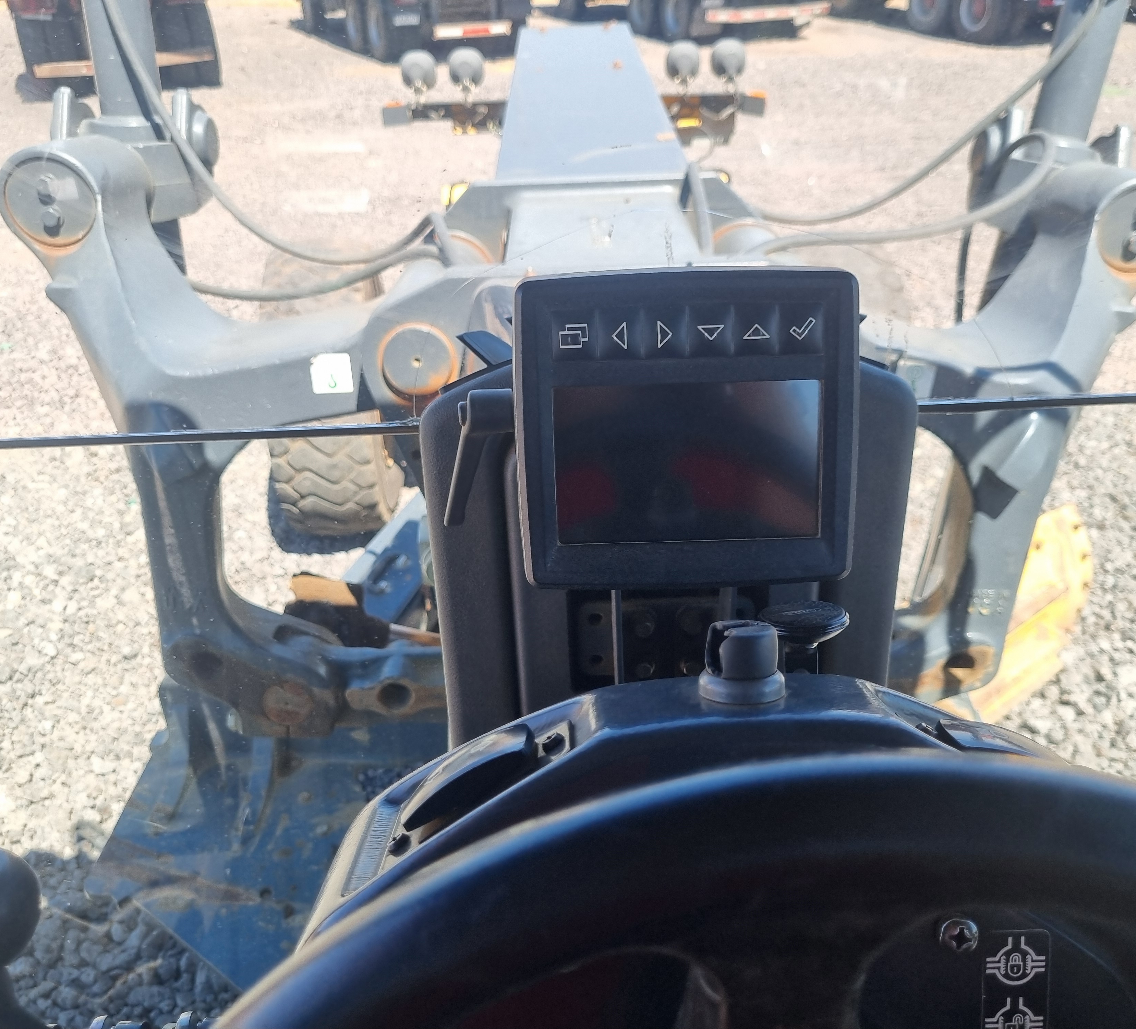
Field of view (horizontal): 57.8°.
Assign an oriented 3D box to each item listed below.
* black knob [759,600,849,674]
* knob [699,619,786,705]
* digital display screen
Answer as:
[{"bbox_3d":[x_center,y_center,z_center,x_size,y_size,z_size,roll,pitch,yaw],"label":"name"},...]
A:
[{"bbox_3d":[0.120,0.064,0.522,0.045,0.028,0.045,0,12,0],"label":"black knob"},{"bbox_3d":[0.086,0.072,0.505,0.042,0.032,0.042,-2,14,0],"label":"knob"},{"bbox_3d":[0.069,-0.029,0.593,0.153,0.092,0.014,-2,12,0],"label":"digital display screen"}]

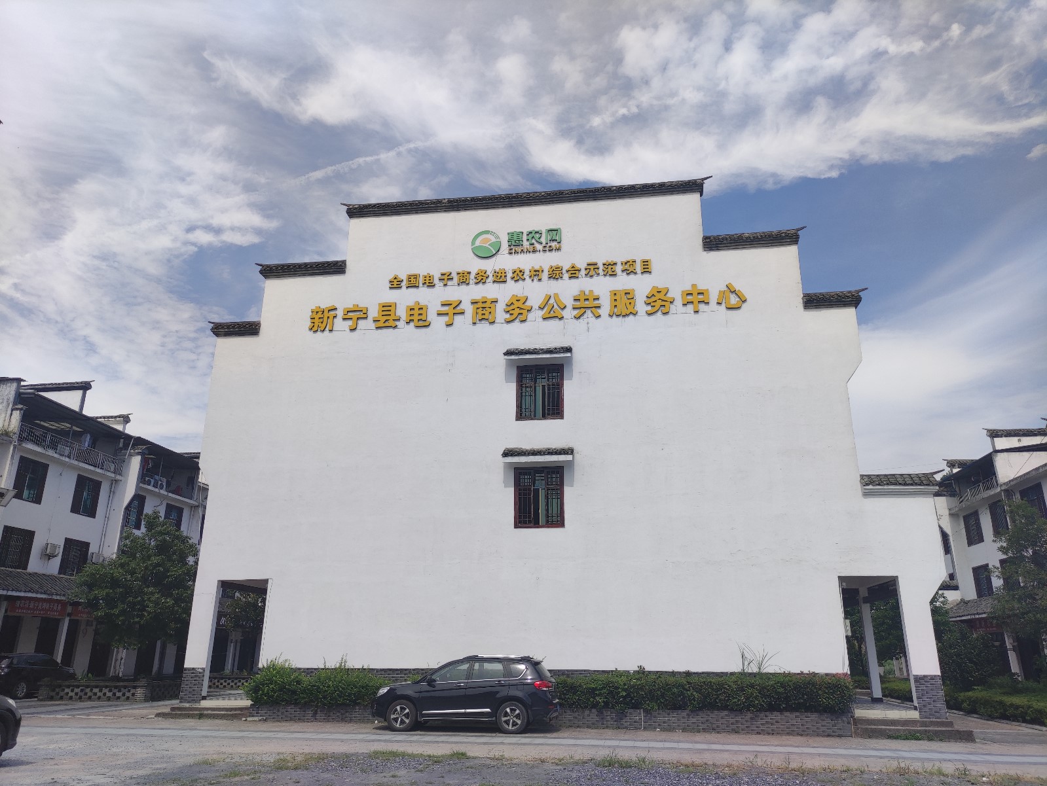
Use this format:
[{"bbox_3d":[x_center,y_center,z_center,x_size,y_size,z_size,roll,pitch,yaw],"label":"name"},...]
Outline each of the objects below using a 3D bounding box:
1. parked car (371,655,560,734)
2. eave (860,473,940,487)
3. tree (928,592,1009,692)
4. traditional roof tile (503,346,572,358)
[{"bbox_3d":[-1.419,7.383,18.740,4.650,1.720,1.860,-2,-18,8],"label":"parked car"},{"bbox_3d":[10.524,2.442,21.157,2.130,0.480,0.680,-2,-18,8],"label":"eave"},{"bbox_3d":[15.165,8.939,26.382,2.650,3.700,2.600,-2,-18,8],"label":"tree"},{"bbox_3d":[0.469,-1.312,23.472,2.090,0.420,0.550,-2,-18,8],"label":"traditional roof tile"}]

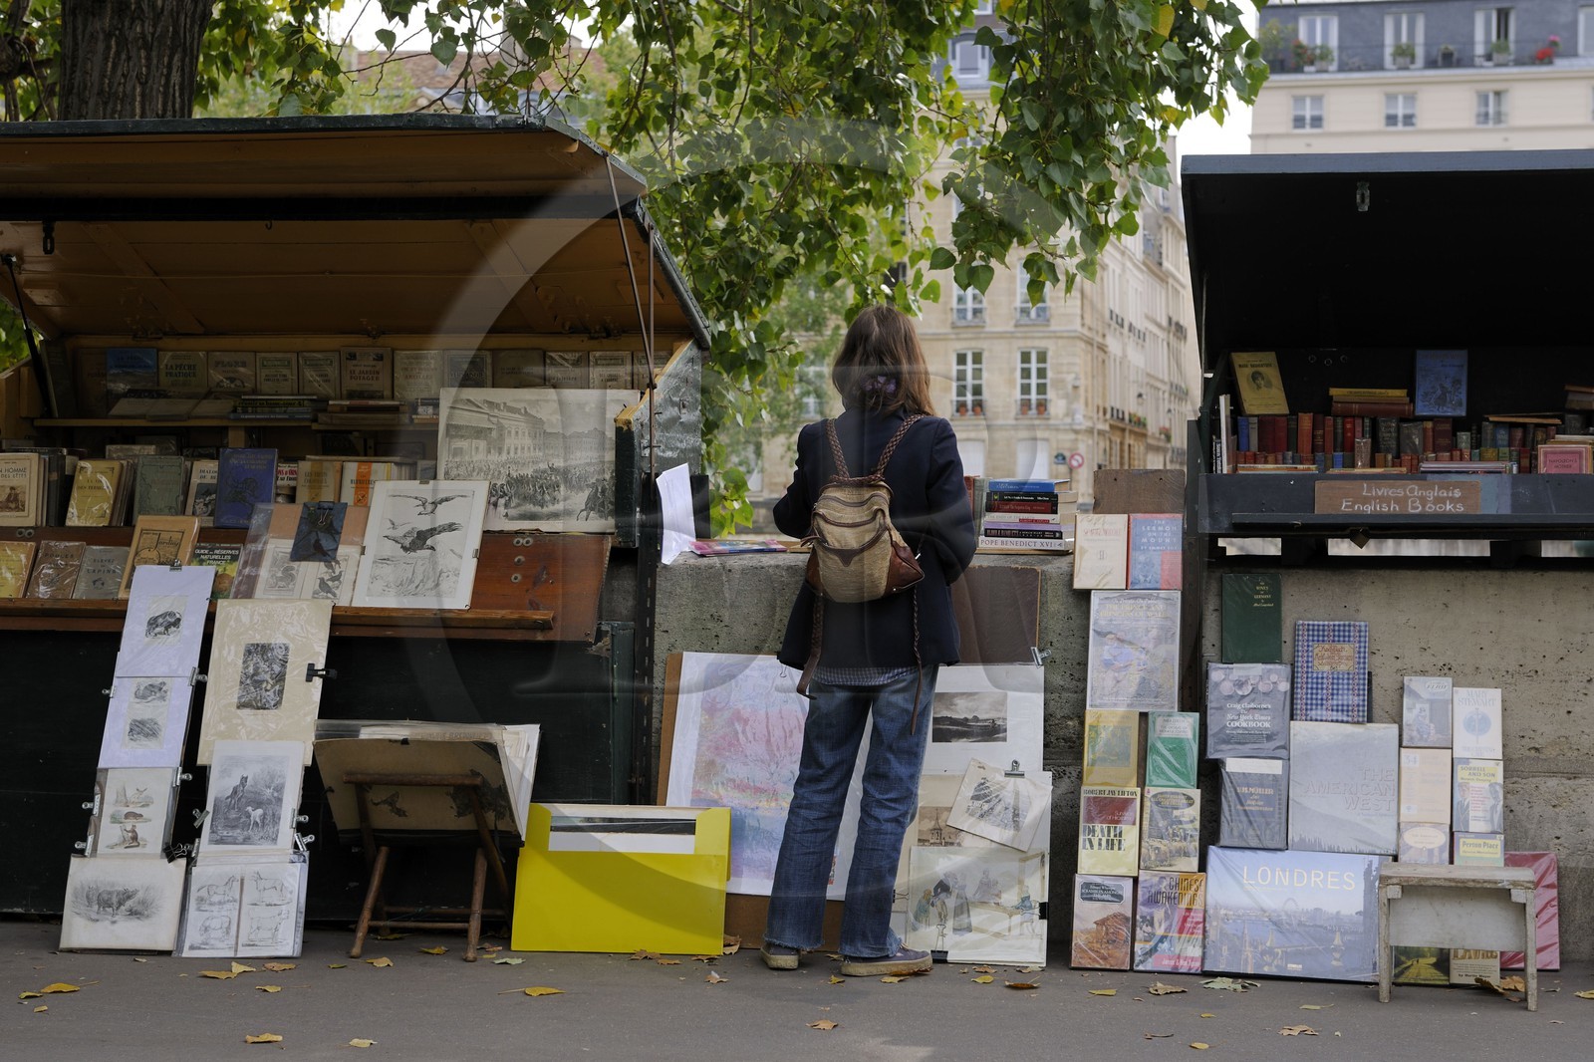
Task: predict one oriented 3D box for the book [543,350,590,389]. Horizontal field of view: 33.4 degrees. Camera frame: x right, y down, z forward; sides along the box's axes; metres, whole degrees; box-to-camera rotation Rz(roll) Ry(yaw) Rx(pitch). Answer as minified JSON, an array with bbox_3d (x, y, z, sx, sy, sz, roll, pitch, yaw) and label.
[{"bbox_3d":[-0.663,-0.417,7.668,0.121,0.187,0.016,-1,-6,9],"label":"book"}]

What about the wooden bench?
[{"bbox_3d":[1.554,0.951,6.243,0.360,0.300,0.190,0,2,14],"label":"wooden bench"}]

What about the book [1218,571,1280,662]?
[{"bbox_3d":[1.157,0.224,6.740,0.147,0.224,0.026,0,-8,12],"label":"book"}]

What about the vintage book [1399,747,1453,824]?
[{"bbox_3d":[1.549,0.630,6.540,0.120,0.182,0.020,1,-13,14],"label":"vintage book"}]

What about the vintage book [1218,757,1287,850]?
[{"bbox_3d":[1.175,0.703,6.816,0.171,0.229,0.028,0,-15,12],"label":"vintage book"}]

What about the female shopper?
[{"bbox_3d":[0.182,0.276,6.680,0.520,1.680,0.480,0,1,11],"label":"female shopper"}]

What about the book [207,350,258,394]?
[{"bbox_3d":[-1.672,-0.433,7.869,0.149,0.193,0.018,0,-6,9],"label":"book"}]

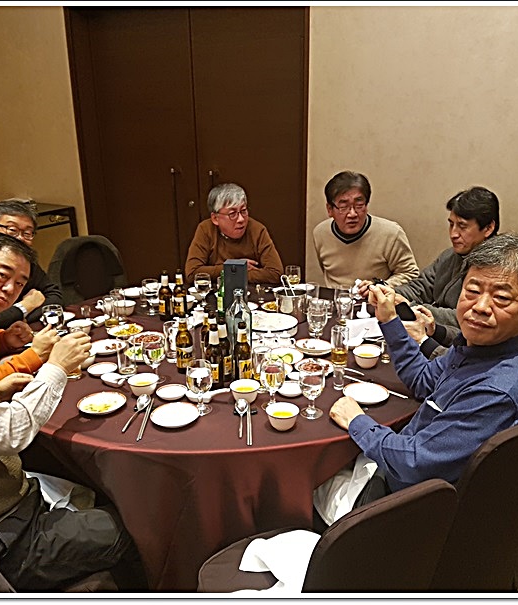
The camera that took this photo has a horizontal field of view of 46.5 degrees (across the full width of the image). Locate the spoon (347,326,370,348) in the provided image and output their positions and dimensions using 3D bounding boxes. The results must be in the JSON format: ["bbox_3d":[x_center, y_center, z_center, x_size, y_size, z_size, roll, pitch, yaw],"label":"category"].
[{"bbox_3d":[0.379,0.131,2.349,0.135,0.045,0.045,-14,22,-34],"label":"spoon"}]

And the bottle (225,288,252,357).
[{"bbox_3d":[-0.066,0.090,1.973,0.084,0.275,0.084,-1,18,0],"label":"bottle"}]

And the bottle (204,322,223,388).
[{"bbox_3d":[-0.146,0.172,1.984,0.060,0.218,0.060,-1,18,0],"label":"bottle"}]

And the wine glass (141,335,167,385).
[{"bbox_3d":[-0.361,0.191,2.054,0.079,0.155,0.079,-1,17,0],"label":"wine glass"}]

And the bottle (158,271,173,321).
[{"bbox_3d":[-0.384,-0.034,2.466,0.058,0.206,0.058,-1,18,0],"label":"bottle"}]

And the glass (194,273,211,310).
[{"bbox_3d":[-0.257,-0.053,2.770,0.075,0.155,0.075,-1,18,0],"label":"glass"}]

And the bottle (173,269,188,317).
[{"bbox_3d":[-0.358,-0.043,2.692,0.061,0.222,0.061,-4,18,-11],"label":"bottle"}]

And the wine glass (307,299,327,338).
[{"bbox_3d":[0.234,0.063,2.408,0.075,0.152,0.075,-1,18,0],"label":"wine glass"}]

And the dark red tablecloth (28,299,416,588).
[{"bbox_3d":[-0.123,0.484,2.413,1.620,0.750,1.620,-1,18,0],"label":"dark red tablecloth"}]

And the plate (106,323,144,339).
[{"bbox_3d":[-0.509,0.114,2.299,0.143,0.030,0.143,-1,18,0],"label":"plate"}]

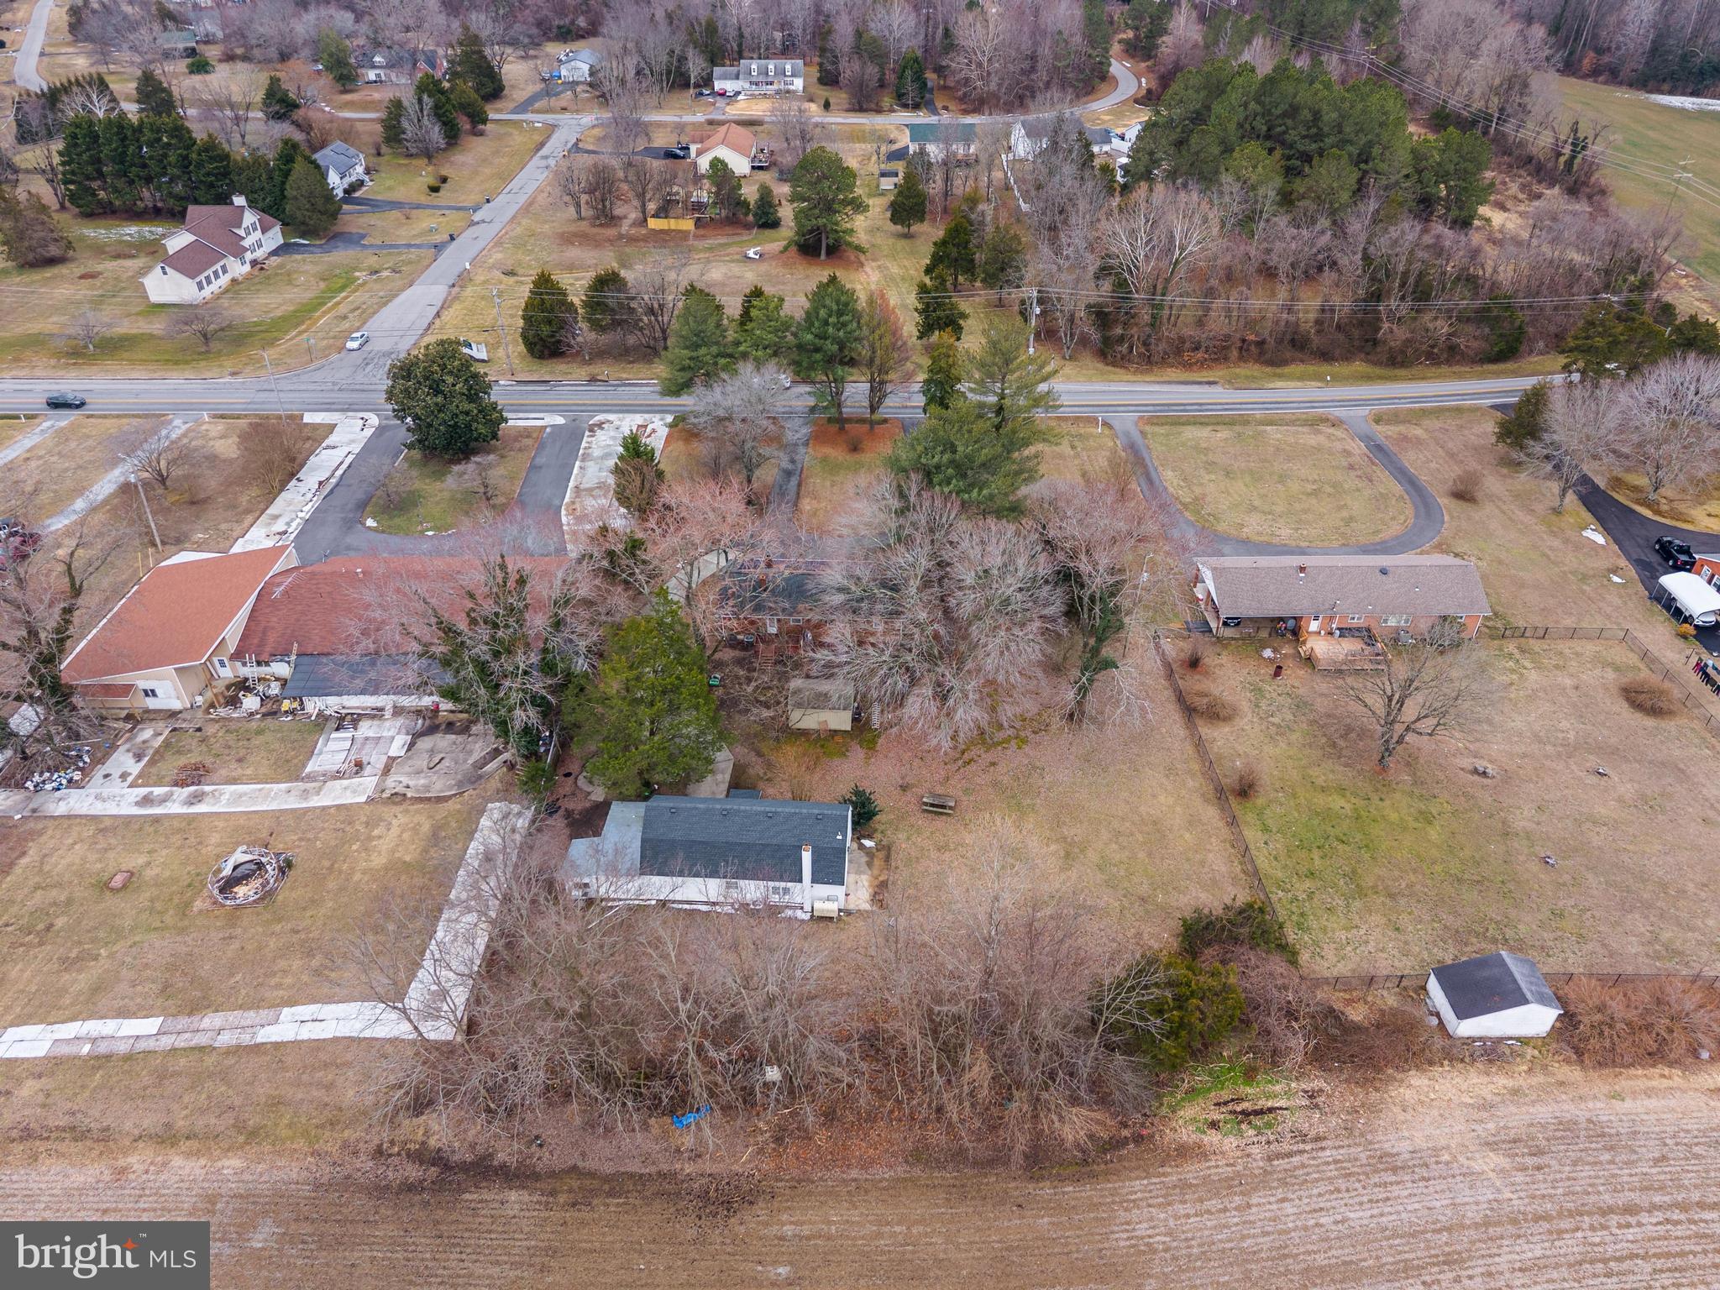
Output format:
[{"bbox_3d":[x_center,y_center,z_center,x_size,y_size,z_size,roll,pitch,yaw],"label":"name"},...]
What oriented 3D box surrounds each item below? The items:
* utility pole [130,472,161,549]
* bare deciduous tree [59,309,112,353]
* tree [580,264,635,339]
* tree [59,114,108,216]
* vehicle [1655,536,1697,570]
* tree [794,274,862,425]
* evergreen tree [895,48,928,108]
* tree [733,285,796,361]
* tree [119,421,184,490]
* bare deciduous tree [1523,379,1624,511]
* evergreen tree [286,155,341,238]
[{"bbox_3d":[-67.280,-12.420,112.200,0.600,8.400,0.500,0,37,0],"label":"utility pole"},{"bbox_3d":[-101.978,-41.330,157.185,6.730,5.419,6.730,0,33,0],"label":"bare deciduous tree"},{"bbox_3d":[-31.836,-42.742,150.828,6.800,9.400,6.800,0,33,0],"label":"tree"},{"bbox_3d":[-140.700,-86.460,215.300,7.600,16.800,7.600,0,36,0],"label":"tree"},{"bbox_3d":[77.679,-9.020,113.394,1.900,1.750,5.300,5,34,7],"label":"vehicle"},{"bbox_3d":[-3.450,-31.790,130.230,7.630,17.930,7.630,0,37,0],"label":"tree"},{"bbox_3d":[13.109,-143.845,302.197,8.170,14.100,8.170,0,33,0],"label":"evergreen tree"},{"bbox_3d":[-10.000,-31.989,133.937,7.200,15.000,7.200,0,35,0],"label":"tree"},{"bbox_3d":[-78.200,-20.690,132.430,6.900,7.800,6.900,0,36,0],"label":"tree"},{"bbox_3d":[75.400,-20.760,126.570,9.600,14.800,9.600,0,36,0],"label":"bare deciduous tree"},{"bbox_3d":[-90.517,-74.585,197.474,9.000,12.000,9.000,0,33,0],"label":"evergreen tree"}]

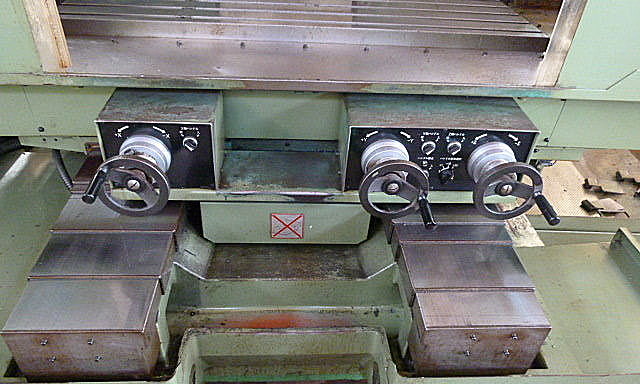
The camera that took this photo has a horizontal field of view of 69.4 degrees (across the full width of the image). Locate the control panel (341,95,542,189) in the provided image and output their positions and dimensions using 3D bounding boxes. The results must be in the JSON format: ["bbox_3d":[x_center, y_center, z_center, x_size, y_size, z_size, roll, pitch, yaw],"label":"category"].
[{"bbox_3d":[0.301,-0.132,1.259,0.476,0.194,0.184,1,37,-4],"label":"control panel"}]

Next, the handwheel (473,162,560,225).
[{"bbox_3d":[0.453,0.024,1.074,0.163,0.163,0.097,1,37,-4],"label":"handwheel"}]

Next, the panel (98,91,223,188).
[{"bbox_3d":[-0.395,-0.139,1.204,0.264,0.194,0.184,1,37,-4],"label":"panel"}]

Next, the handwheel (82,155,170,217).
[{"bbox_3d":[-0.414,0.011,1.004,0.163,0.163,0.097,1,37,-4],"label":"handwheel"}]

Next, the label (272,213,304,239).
[{"bbox_3d":[-0.093,0.096,1.351,0.093,0.094,0.005,1,37,-4],"label":"label"}]

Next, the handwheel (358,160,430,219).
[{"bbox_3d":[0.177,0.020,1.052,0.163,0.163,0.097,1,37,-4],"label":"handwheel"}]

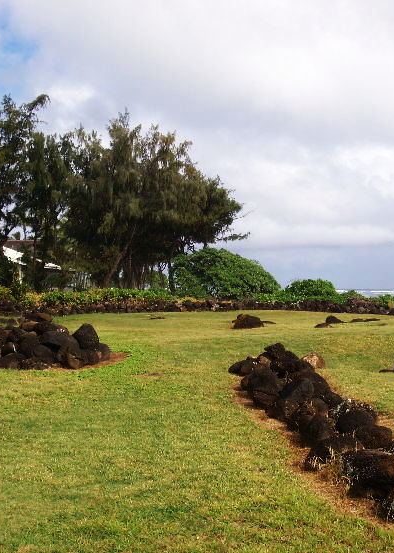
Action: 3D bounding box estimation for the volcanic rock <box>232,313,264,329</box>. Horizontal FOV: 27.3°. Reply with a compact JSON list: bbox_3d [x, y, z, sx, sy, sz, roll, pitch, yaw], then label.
[{"bbox_3d":[1.812,1.566,28.500,1.126,0.563,0.850,0,-1,0],"label":"volcanic rock"}]

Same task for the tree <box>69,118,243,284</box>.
[{"bbox_3d":[-2.869,-4.909,56.000,12.308,12.861,10.500,0,-1,0],"label":"tree"}]

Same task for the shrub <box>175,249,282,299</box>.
[{"bbox_3d":[1.894,-0.064,52.000,7.063,3.467,5.800,0,-1,0],"label":"shrub"}]

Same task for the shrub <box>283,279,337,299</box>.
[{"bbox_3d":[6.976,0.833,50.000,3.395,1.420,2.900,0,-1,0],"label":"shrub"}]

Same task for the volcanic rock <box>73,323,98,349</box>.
[{"bbox_3d":[-2.188,1.185,16.000,0.524,0.533,0.480,0,-1,0],"label":"volcanic rock"}]

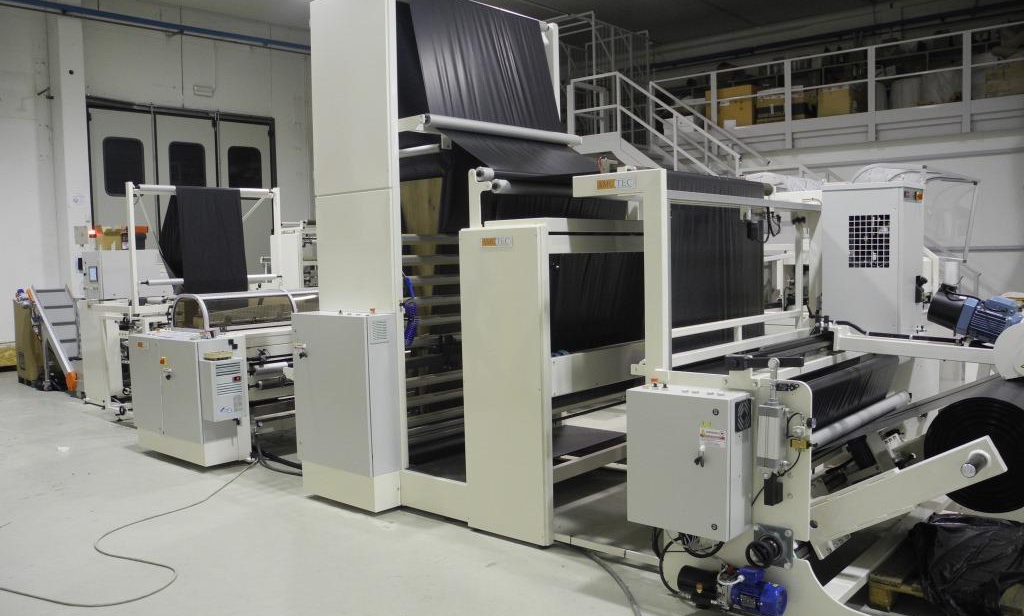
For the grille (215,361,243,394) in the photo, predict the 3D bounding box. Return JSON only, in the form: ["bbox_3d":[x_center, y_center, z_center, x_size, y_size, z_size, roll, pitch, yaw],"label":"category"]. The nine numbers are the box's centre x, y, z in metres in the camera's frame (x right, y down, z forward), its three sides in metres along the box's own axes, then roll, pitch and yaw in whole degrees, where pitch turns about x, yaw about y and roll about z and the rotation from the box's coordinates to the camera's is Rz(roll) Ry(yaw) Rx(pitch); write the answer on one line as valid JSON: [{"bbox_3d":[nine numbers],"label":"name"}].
[{"bbox_3d":[-2.223,0.558,6.513,0.020,0.255,0.222,2,5,41],"label":"grille"}]

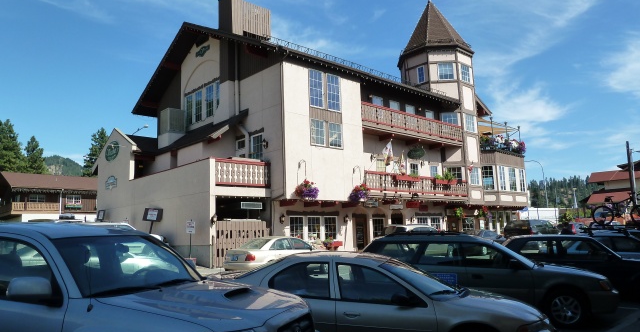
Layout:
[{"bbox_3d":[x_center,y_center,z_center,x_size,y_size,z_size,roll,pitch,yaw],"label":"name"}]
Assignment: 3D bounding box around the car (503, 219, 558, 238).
[{"bbox_3d":[14.172,4.552,30.552,4.800,1.810,1.900,6,-11,-43],"label":"car"}]

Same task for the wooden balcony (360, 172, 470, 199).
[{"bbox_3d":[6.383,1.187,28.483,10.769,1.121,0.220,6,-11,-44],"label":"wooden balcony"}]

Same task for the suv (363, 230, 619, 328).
[{"bbox_3d":[2.931,2.050,8.861,4.720,1.580,1.745,-5,-9,24],"label":"suv"}]

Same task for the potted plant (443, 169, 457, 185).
[{"bbox_3d":[8.562,0.694,30.557,0.800,0.950,0.600,6,-11,-44],"label":"potted plant"}]

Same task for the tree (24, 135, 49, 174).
[{"bbox_3d":[-48.220,4.663,78.379,5.600,19.594,5.600,-2,-8,0],"label":"tree"}]

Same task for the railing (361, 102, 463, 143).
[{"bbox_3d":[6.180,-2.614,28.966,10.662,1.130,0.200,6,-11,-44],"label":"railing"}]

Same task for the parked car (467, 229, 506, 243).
[{"bbox_3d":[10.492,4.748,29.176,4.500,1.410,1.760,6,-11,-43],"label":"parked car"}]

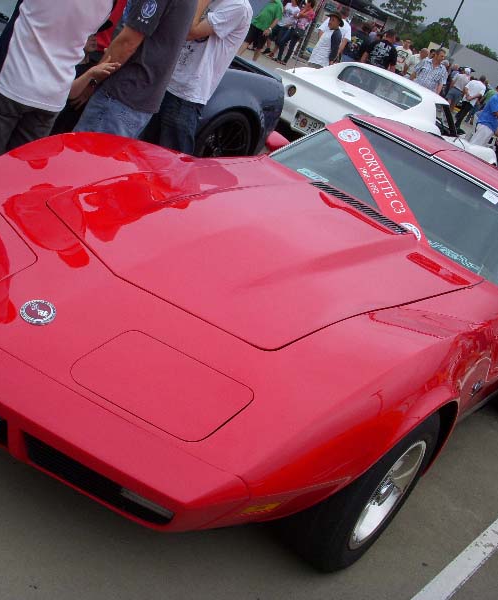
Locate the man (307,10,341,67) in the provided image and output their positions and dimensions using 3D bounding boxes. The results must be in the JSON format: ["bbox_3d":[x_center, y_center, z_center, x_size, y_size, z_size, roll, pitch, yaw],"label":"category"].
[{"bbox_3d":[1.046,-3.808,14.288,0.540,1.770,0.360,35,22,31],"label":"man"}]

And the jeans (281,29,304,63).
[{"bbox_3d":[1.117,-6.534,22.546,0.400,0.980,0.320,32,20,25],"label":"jeans"}]

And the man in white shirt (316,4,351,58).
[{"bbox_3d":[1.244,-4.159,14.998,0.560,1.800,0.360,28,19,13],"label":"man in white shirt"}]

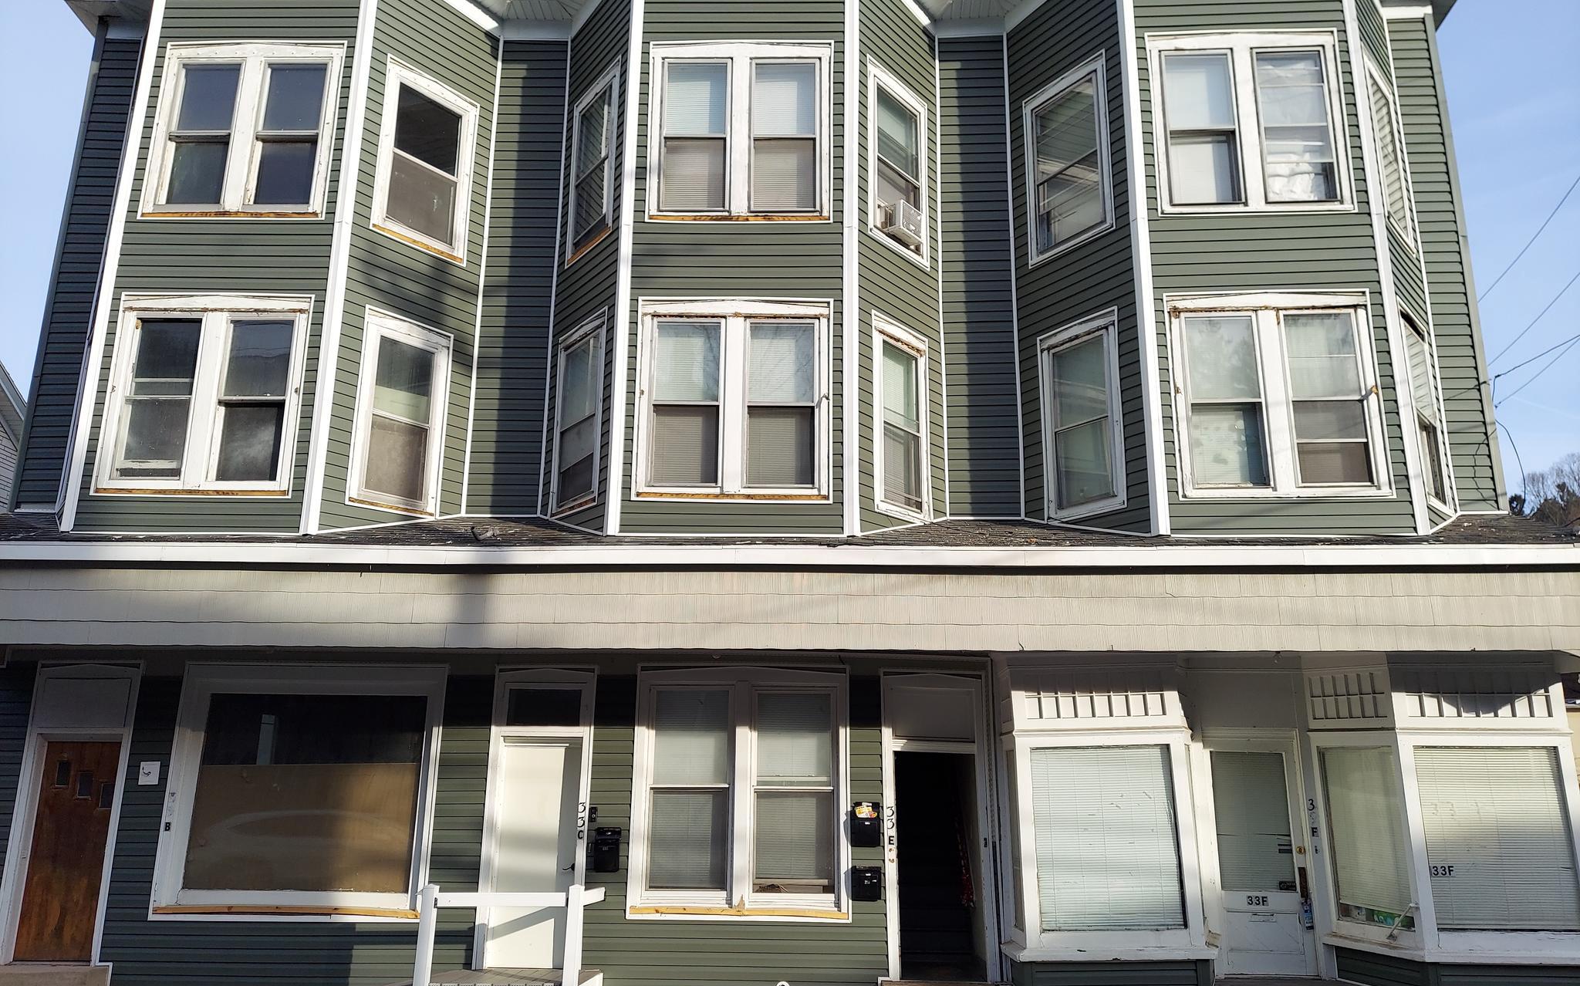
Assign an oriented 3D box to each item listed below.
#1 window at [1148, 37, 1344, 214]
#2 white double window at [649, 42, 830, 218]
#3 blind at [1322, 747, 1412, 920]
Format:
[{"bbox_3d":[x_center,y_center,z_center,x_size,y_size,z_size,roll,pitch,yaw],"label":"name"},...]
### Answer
[{"bbox_3d":[4.498,-3.631,10.780,1.830,1.970,0.120,0,-14,1],"label":"window"},{"bbox_3d":[-0.485,-3.576,10.891,1.810,1.970,0.120,0,-14,1],"label":"white double window"},{"bbox_3d":[5.263,3.060,10.001,0.045,1.420,0.790,7,-15,-23],"label":"blind"}]

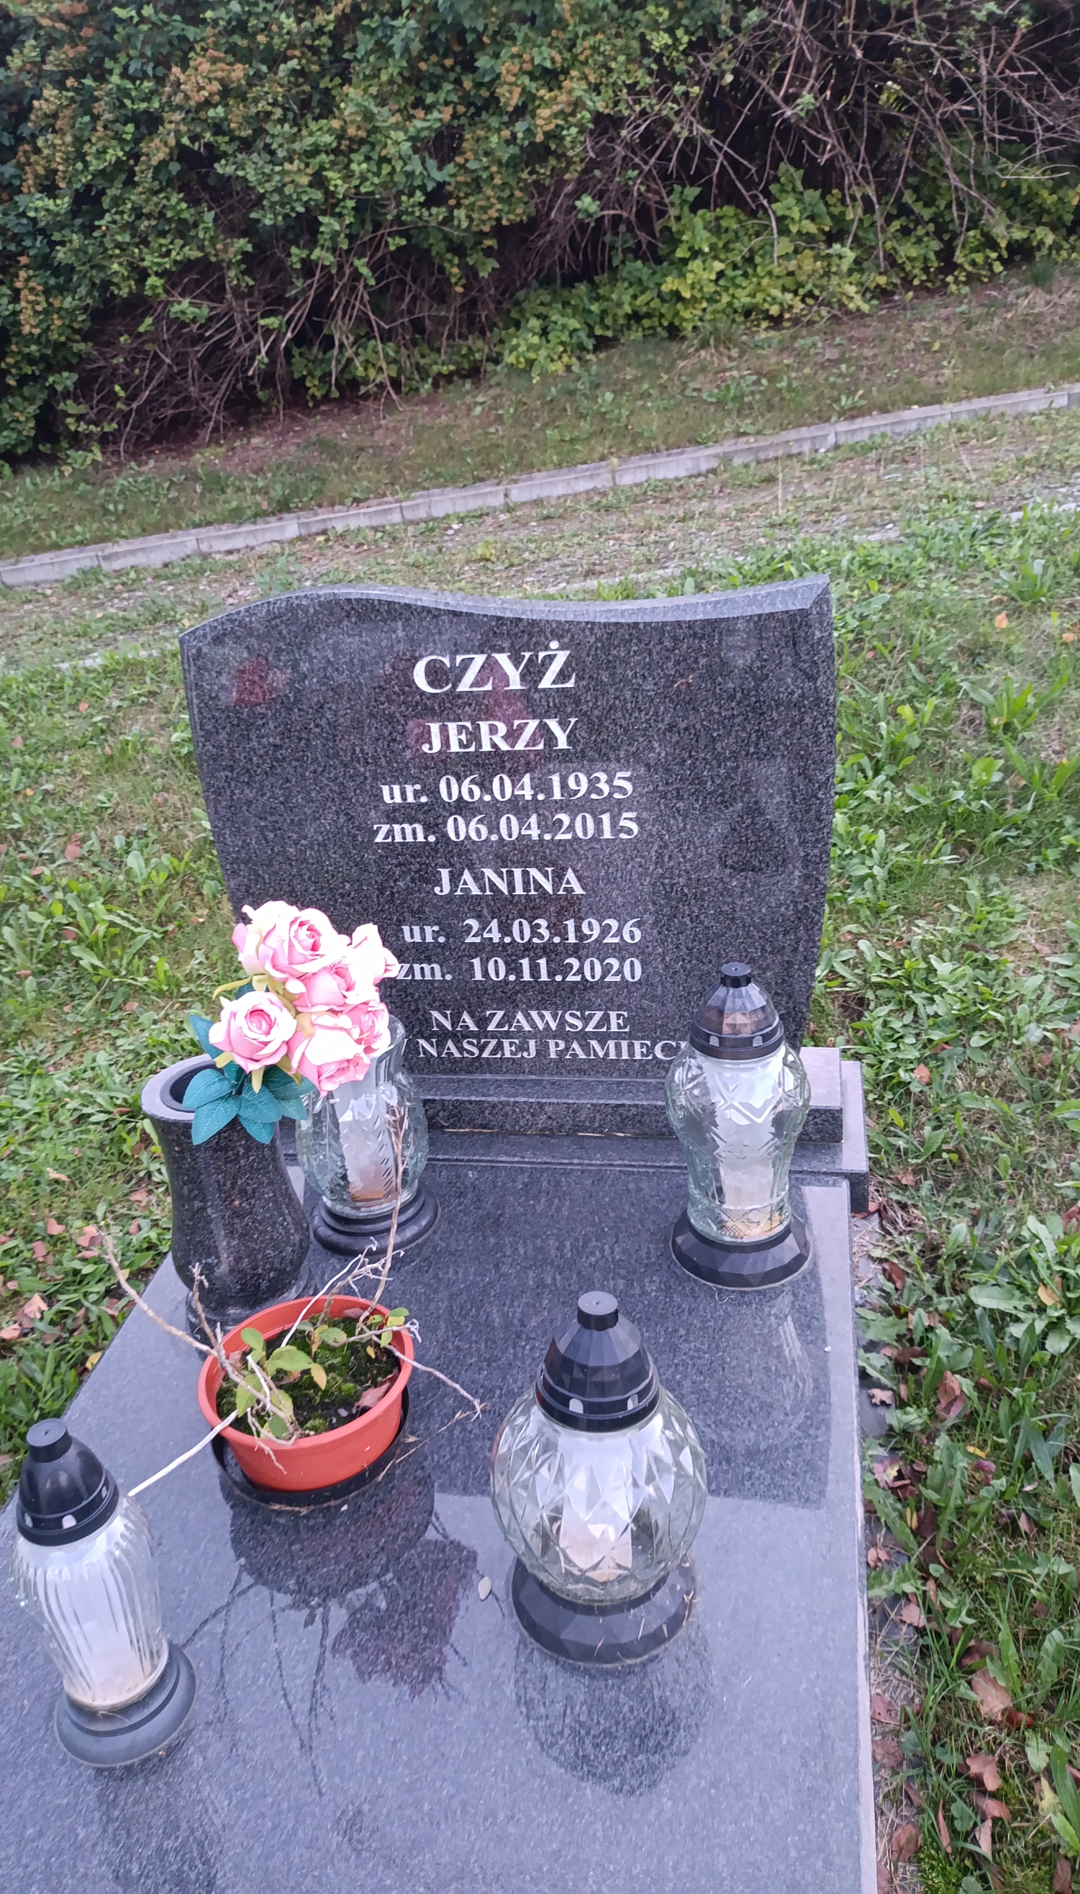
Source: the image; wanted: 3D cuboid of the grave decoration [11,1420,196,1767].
[{"bbox_3d":[-0.321,0.446,0.976,0.105,0.270,0.105,0,25,11],"label":"grave decoration"}]

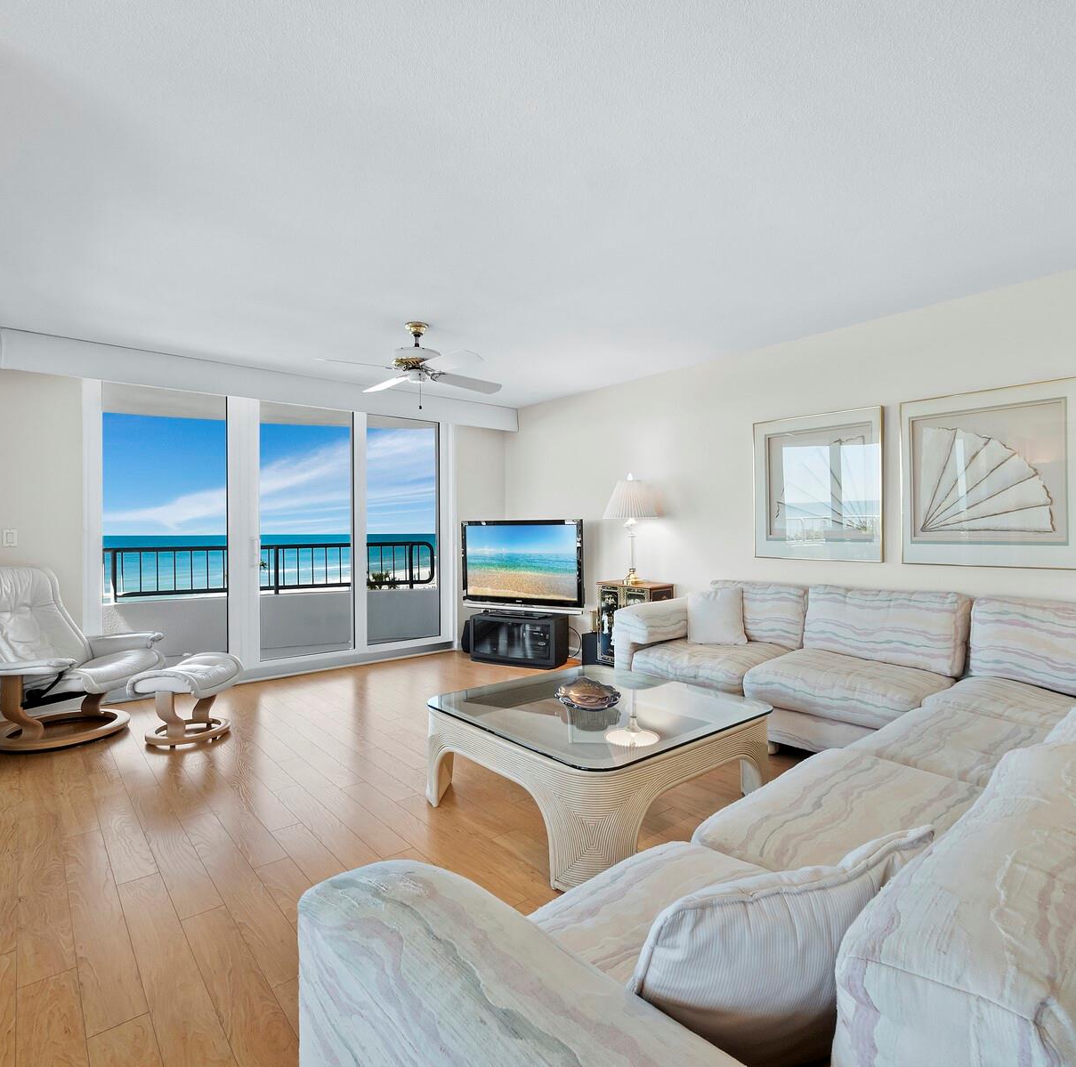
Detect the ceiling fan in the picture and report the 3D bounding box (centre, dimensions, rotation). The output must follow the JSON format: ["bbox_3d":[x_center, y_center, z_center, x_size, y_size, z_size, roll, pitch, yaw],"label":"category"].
[{"bbox_3d":[-0.730,-1.020,3.485,1.190,0.500,1.190,0,0,-42],"label":"ceiling fan"}]

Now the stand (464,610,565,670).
[{"bbox_3d":[-0.158,0.952,5.170,0.780,0.400,0.400,0,0,23],"label":"stand"}]

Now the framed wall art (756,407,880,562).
[{"bbox_3d":[1.767,-0.292,3.679,0.035,0.917,0.794,0,0,-42],"label":"framed wall art"}]

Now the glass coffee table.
[{"bbox_3d":[0.246,0.941,2.451,1.085,0.430,1.075,0,0,-42],"label":"glass coffee table"}]

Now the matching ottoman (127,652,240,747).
[{"bbox_3d":[-1.995,0.948,3.320,0.410,0.425,0.540,0,0,-6],"label":"matching ottoman"}]

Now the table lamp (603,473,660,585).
[{"bbox_3d":[0.734,-0.035,4.524,0.455,0.878,0.455,0,0,0],"label":"table lamp"}]

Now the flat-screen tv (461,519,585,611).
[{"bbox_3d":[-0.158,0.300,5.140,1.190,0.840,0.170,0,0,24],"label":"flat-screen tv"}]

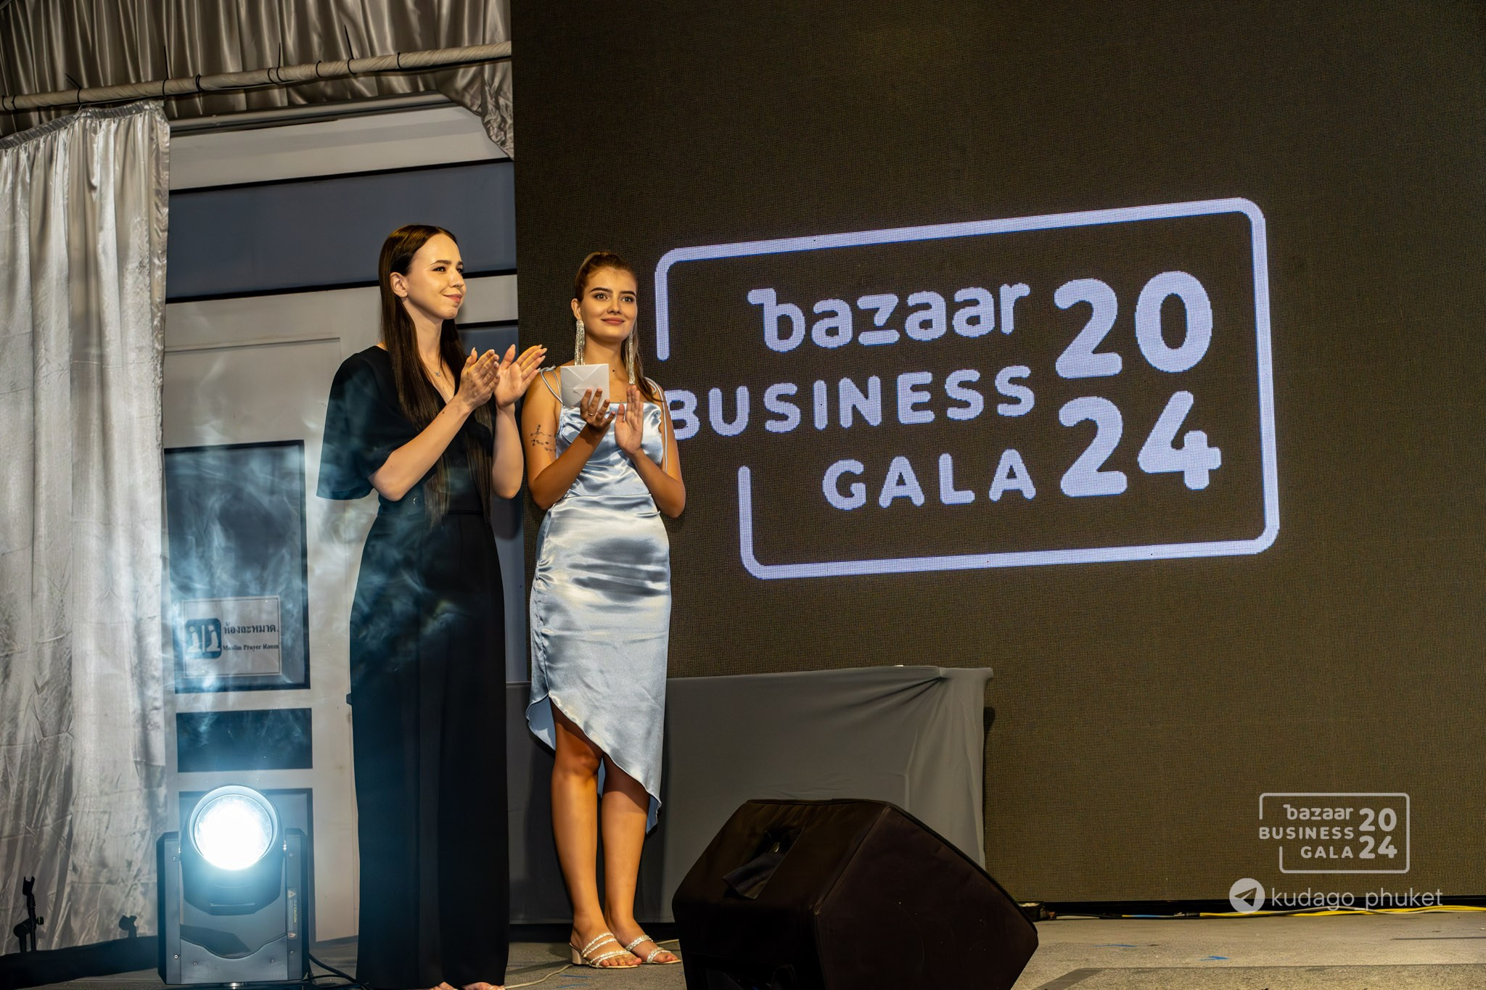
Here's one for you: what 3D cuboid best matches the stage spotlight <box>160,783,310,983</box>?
[{"bbox_3d":[-0.981,0.783,6.189,0.310,0.475,0.330,-1,-5,-7],"label":"stage spotlight"}]

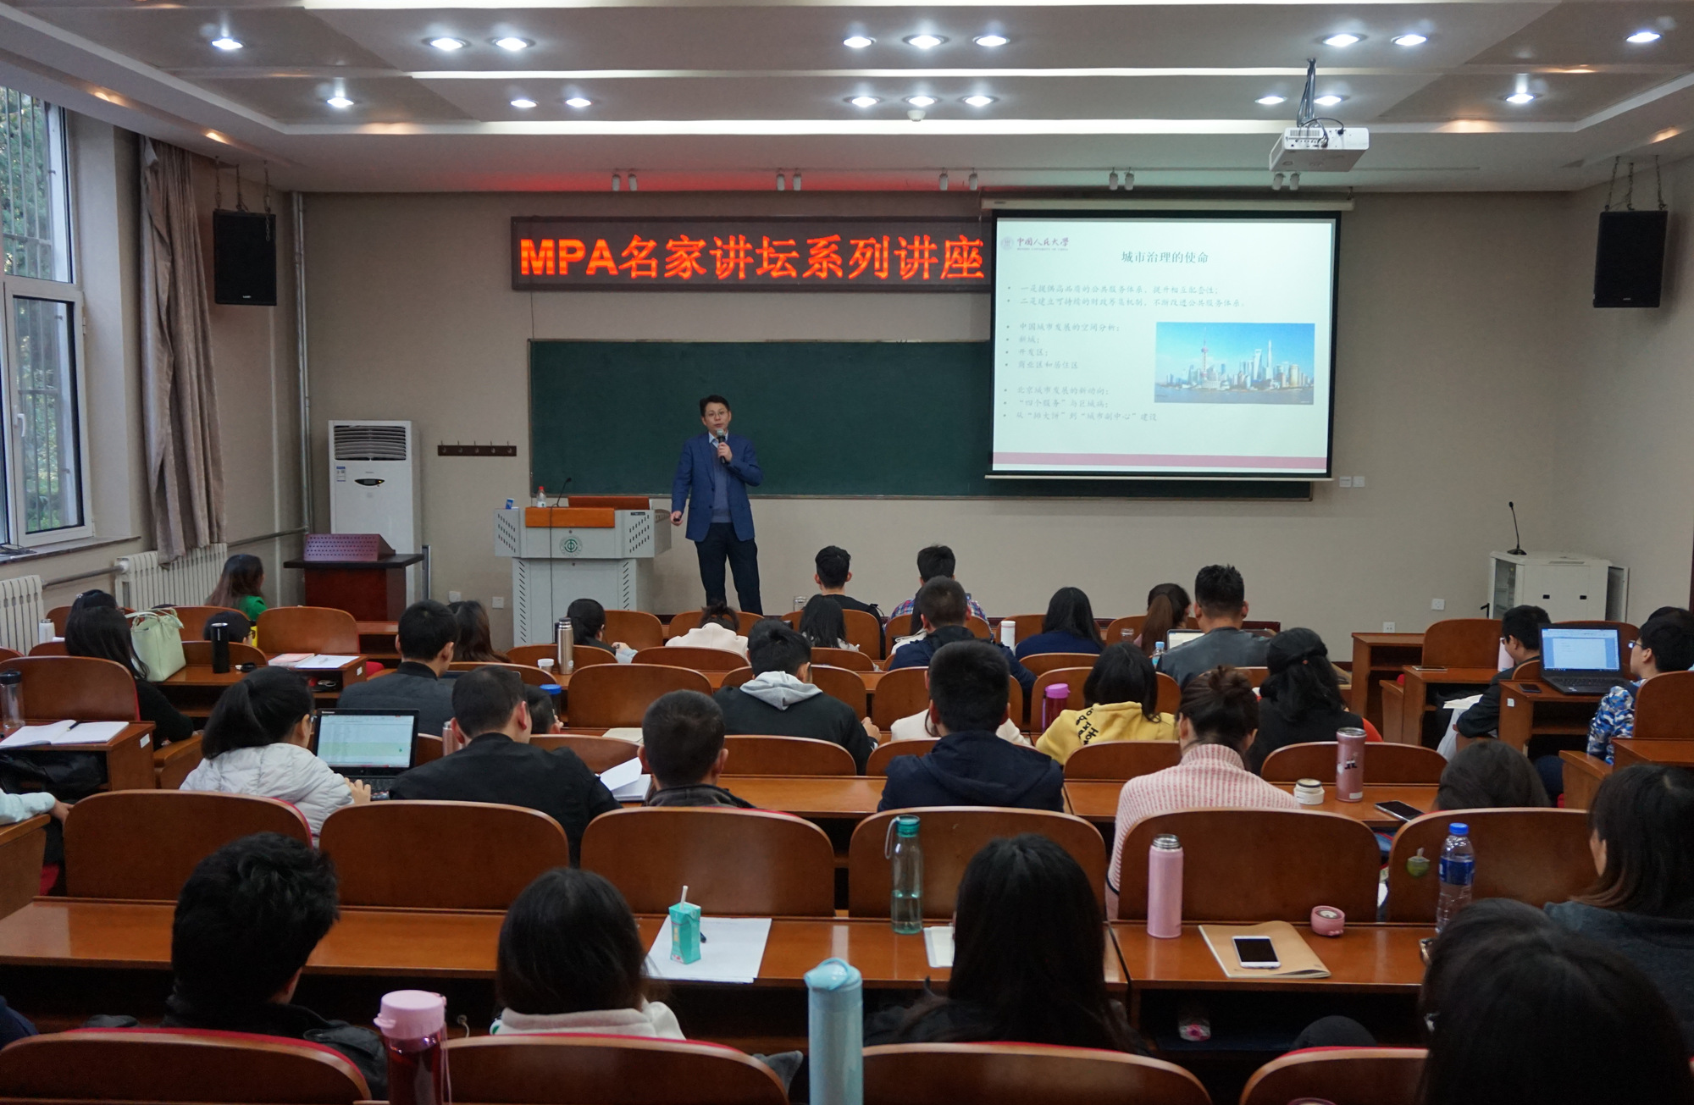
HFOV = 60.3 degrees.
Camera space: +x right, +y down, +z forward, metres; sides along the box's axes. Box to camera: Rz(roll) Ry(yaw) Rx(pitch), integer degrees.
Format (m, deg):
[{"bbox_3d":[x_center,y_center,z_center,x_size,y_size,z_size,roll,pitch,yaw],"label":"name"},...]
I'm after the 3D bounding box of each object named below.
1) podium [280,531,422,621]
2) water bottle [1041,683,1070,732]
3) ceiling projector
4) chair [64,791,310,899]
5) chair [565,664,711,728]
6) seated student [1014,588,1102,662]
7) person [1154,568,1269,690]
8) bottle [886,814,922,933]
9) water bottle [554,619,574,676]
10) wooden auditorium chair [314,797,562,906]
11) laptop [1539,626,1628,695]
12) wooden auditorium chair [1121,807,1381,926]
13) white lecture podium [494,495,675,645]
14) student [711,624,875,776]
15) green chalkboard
[{"bbox_3d":[-3.147,0.481,9.361,0.770,1.215,0.470,1,6,2],"label":"podium"},{"bbox_3d":[0.755,0.568,5.242,0.080,0.174,0.080,1,6,2],"label":"water bottle"},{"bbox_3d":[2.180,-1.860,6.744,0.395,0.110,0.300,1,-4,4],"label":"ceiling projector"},{"bbox_3d":[-1.296,0.938,3.131,0.500,0.991,0.550,1,6,3],"label":"chair"},{"bbox_3d":[-0.698,0.835,5.185,0.500,0.968,0.550,1,6,3],"label":"chair"},{"bbox_3d":[0.970,0.751,6.837,0.460,1.257,0.750,1,6,2],"label":"seated student"},{"bbox_3d":[1.339,0.667,5.463,0.490,1.265,0.720,1,6,3],"label":"person"},{"bbox_3d":[0.107,0.608,2.769,0.066,0.225,0.060,1,6,3],"label":"bottle"},{"bbox_3d":[-1.158,0.385,5.995,0.061,0.233,0.061,0,6,2],"label":"water bottle"},{"bbox_3d":[-0.801,0.949,3.187,0.510,0.970,0.540,0,6,2],"label":"wooden auditorium chair"},{"bbox_3d":[3.137,0.451,6.117,0.345,0.235,0.290,1,6,7],"label":"laptop"},{"bbox_3d":[0.844,1.000,3.341,0.540,0.996,0.560,1,6,2],"label":"wooden auditorium chair"},{"bbox_3d":[-1.810,0.150,10.148,1.074,1.064,0.730,0,6,2],"label":"white lecture podium"},{"bbox_3d":[-0.151,0.816,4.627,0.520,1.299,0.750,1,6,2],"label":"student"},{"bbox_3d":[0.538,-1.006,11.143,5.990,1.200,0.050,1,6,2],"label":"green chalkboard"}]

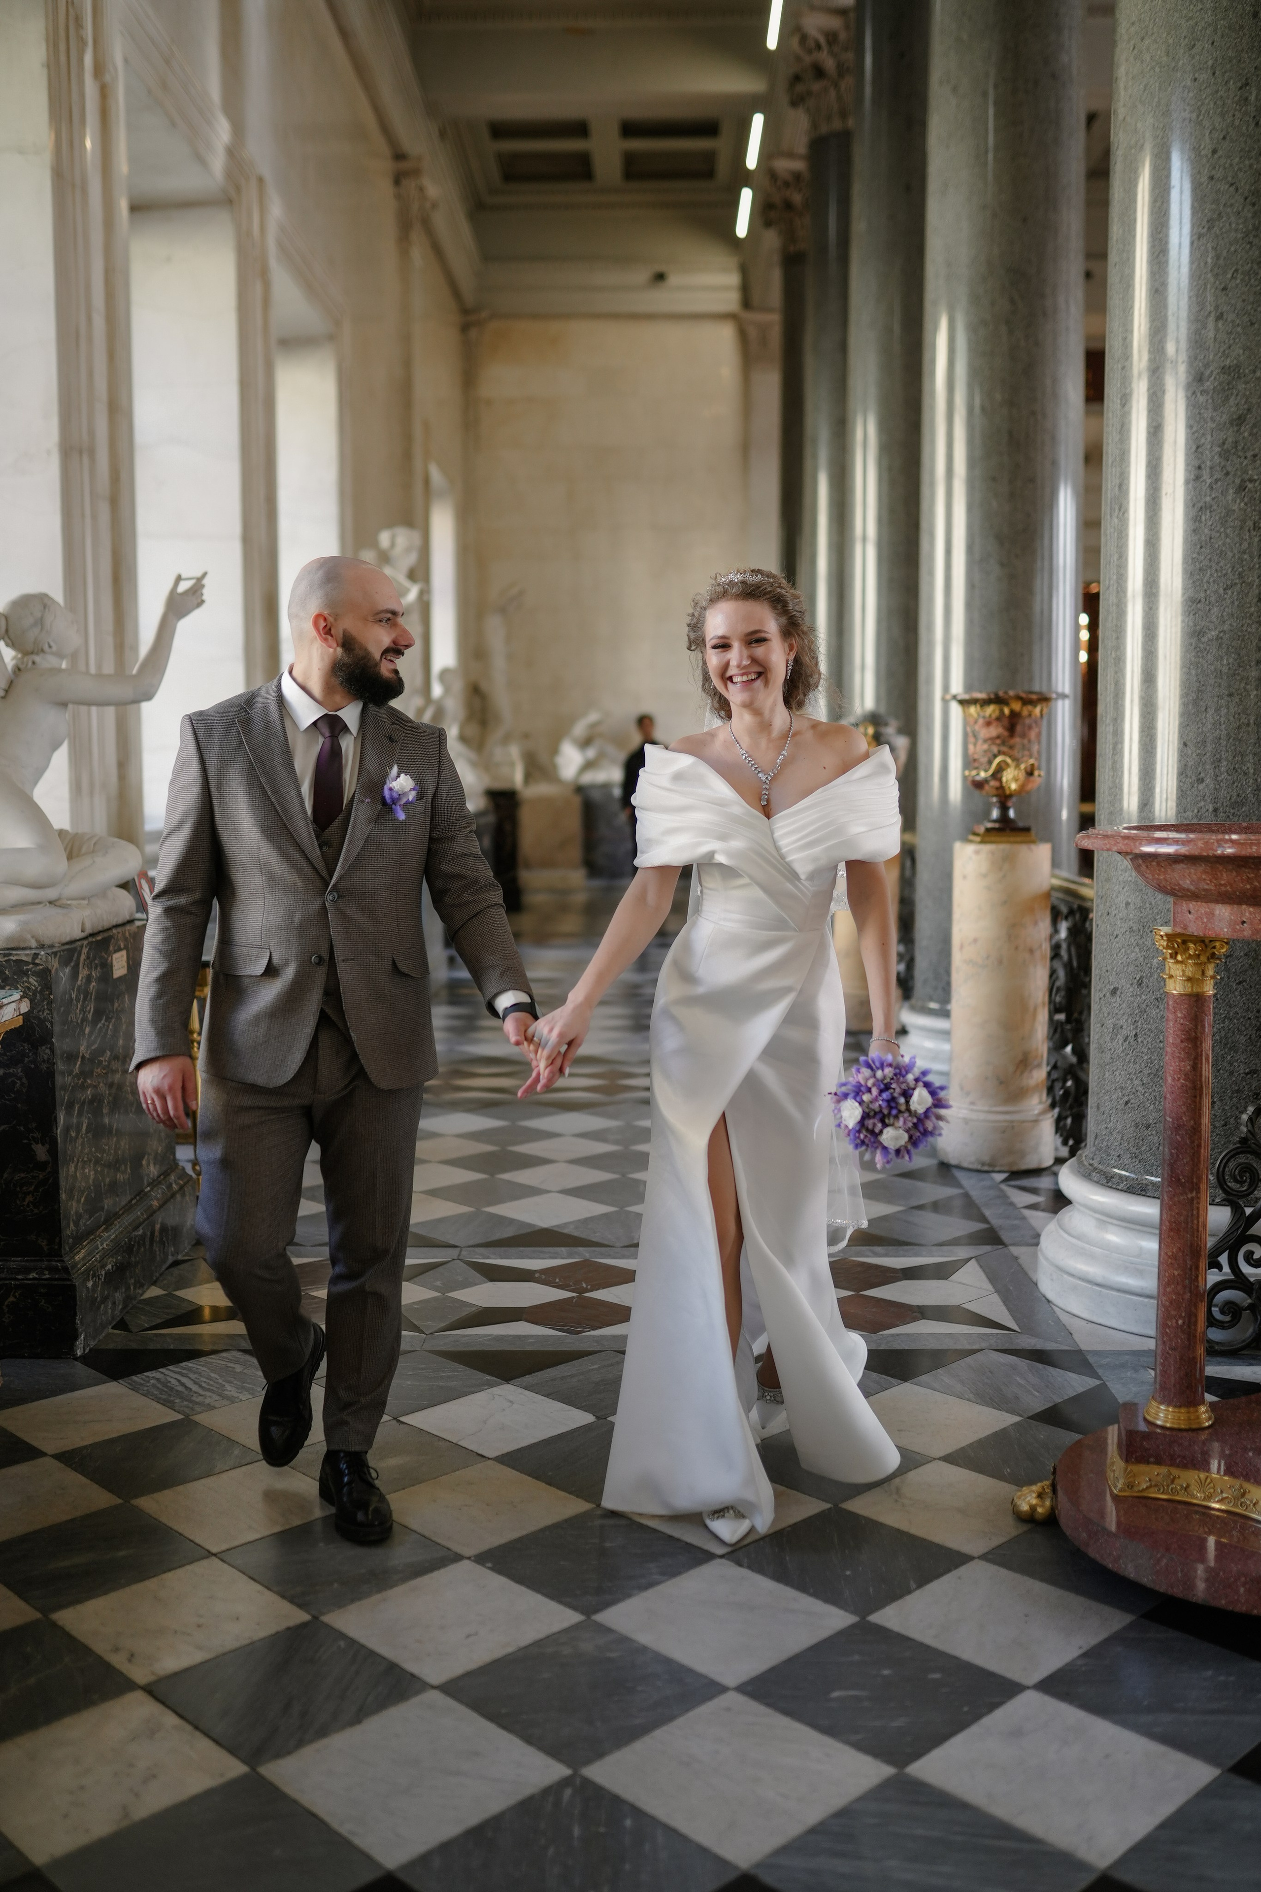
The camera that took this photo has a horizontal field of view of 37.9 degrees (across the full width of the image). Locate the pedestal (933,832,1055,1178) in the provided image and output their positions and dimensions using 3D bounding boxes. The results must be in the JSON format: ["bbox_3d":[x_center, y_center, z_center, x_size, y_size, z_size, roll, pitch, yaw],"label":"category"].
[{"bbox_3d":[1.286,0.184,6.436,0.405,1.134,0.405,0,6,1],"label":"pedestal"}]

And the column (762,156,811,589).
[{"bbox_3d":[1.773,-4.071,18.202,0.970,7.150,0.970,0,6,1],"label":"column"}]

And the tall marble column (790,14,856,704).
[{"bbox_3d":[1.723,-3.732,14.719,0.970,7.200,0.970,0,6,1],"label":"tall marble column"}]

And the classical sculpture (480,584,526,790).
[{"bbox_3d":[-1.166,-2.352,16.765,0.430,1.863,0.450,-5,7,-36],"label":"classical sculpture"}]

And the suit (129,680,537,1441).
[{"bbox_3d":[-0.567,0.211,3.519,0.768,1.429,0.460,-1,6,-5],"label":"suit"}]

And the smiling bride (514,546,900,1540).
[{"bbox_3d":[0.157,0.174,3.555,0.712,1.766,0.680,0,6,4],"label":"smiling bride"}]

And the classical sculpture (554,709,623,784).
[{"bbox_3d":[-0.465,-2.174,20.293,0.787,0.839,0.650,-1,6,-8],"label":"classical sculpture"}]

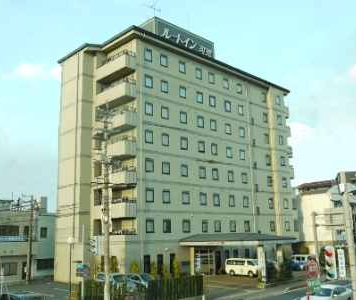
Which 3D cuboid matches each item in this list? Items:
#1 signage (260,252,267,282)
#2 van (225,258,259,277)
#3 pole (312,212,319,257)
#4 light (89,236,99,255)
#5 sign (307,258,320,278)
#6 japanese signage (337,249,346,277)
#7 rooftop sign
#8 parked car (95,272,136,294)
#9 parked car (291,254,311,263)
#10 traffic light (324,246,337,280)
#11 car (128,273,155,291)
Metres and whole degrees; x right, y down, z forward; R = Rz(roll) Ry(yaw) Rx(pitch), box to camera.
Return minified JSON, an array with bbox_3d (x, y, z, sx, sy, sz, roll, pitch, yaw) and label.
[{"bbox_3d":[7.513,10.322,36.715,0.120,2.450,0.500,10,-16,-43],"label":"signage"},{"bbox_3d":[7.652,13.249,47.120,1.700,1.980,4.700,10,-16,-43],"label":"van"},{"bbox_3d":[13.169,9.231,39.528,0.280,6.500,0.280,10,-16,-43],"label":"pole"},{"bbox_3d":[-5.157,5.802,25.300,0.440,1.150,0.380,10,-16,-43],"label":"light"},{"bbox_3d":[3.811,3.305,11.700,0.600,0.600,0.050,6,-14,-34],"label":"sign"},{"bbox_3d":[7.192,4.962,18.300,0.040,1.220,0.310,10,-16,-43],"label":"japanese signage"},{"bbox_3d":[-0.626,-12.843,53.860,10.400,3.500,5.000,10,-16,-43],"label":"rooftop sign"},{"bbox_3d":[-4.983,10.970,33.697,1.500,1.620,3.550,10,-16,-43],"label":"parked car"},{"bbox_3d":[16.116,14.796,55.269,1.550,1.830,3.600,10,-16,-43],"label":"parked car"},{"bbox_3d":[5.206,3.874,14.200,0.380,1.150,0.420,-10,-14,35],"label":"traffic light"},{"bbox_3d":[-2.775,11.194,34.701,1.720,1.480,4.200,10,-16,-43],"label":"car"}]

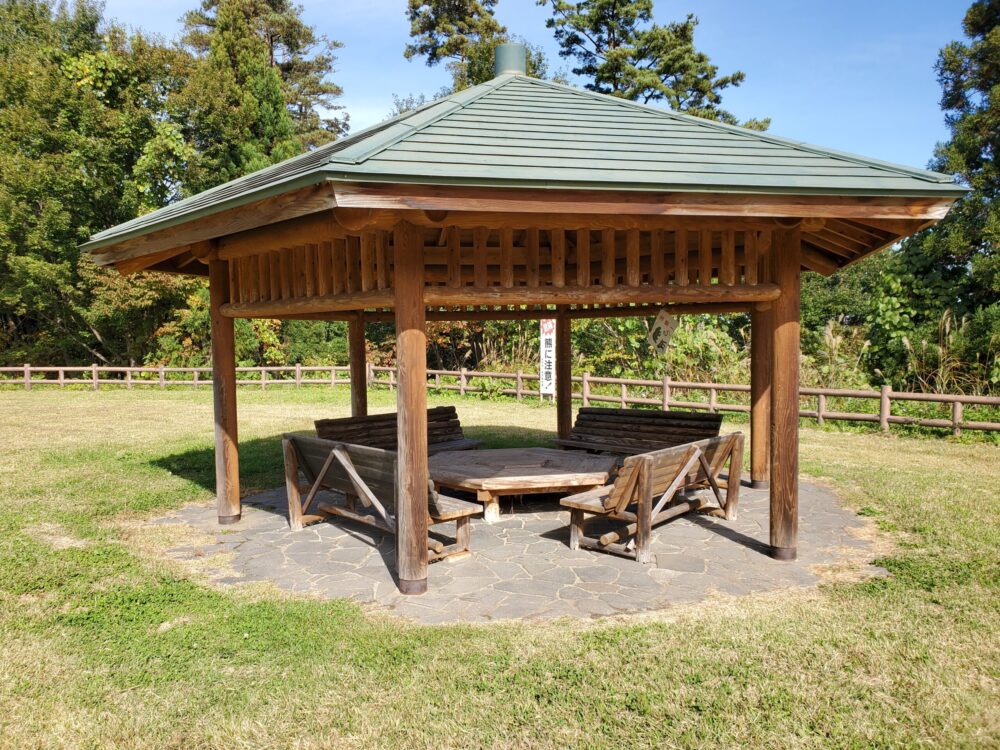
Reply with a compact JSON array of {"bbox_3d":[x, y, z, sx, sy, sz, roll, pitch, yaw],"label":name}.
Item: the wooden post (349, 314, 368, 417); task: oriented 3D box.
[{"bbox_3d":[-1.750,0.021,9.353,0.193,2.370,0.193,-1,2,-11],"label":"wooden post"}]

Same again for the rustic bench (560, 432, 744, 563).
[{"bbox_3d":[1.296,0.924,6.214,0.719,0.774,1.833,1,3,39],"label":"rustic bench"}]

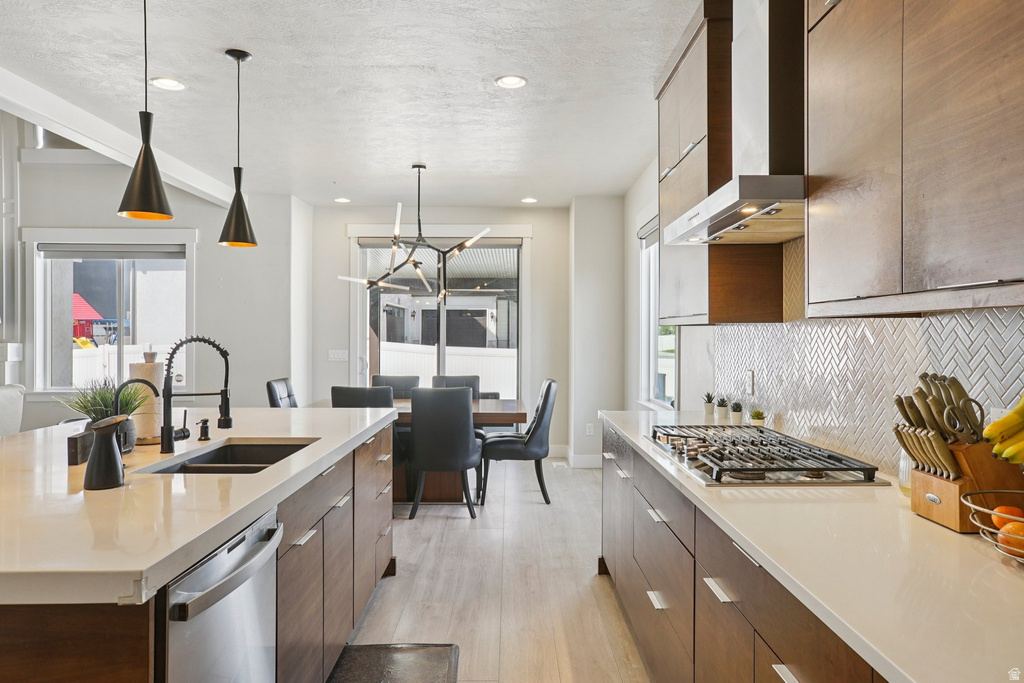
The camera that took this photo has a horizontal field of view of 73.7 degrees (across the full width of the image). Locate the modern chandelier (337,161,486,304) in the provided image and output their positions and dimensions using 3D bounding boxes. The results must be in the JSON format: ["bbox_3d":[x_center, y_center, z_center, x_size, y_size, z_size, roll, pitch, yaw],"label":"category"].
[{"bbox_3d":[-0.768,-0.861,5.553,1.200,1.145,0.950,0,1,0],"label":"modern chandelier"}]

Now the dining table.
[{"bbox_3d":[-0.778,0.901,5.572,1.780,0.750,1.040,0,1,0],"label":"dining table"}]

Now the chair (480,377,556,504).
[{"bbox_3d":[0.052,0.796,5.579,0.620,0.960,0.500,0,1,-4],"label":"chair"}]

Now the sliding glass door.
[{"bbox_3d":[-0.784,0.072,7.423,1.770,2.370,0.120,0,1,0],"label":"sliding glass door"}]

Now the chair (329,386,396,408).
[{"bbox_3d":[-1.074,0.803,5.201,0.500,0.955,0.620,0,1,0],"label":"chair"}]

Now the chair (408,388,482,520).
[{"bbox_3d":[-0.509,0.803,5.200,0.500,0.955,0.620,0,1,0],"label":"chair"}]

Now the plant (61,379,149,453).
[{"bbox_3d":[-1.460,0.255,2.446,0.310,0.265,0.290,0,1,0],"label":"plant"}]

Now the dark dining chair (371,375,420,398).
[{"bbox_3d":[-1.062,0.795,5.971,0.500,0.955,0.620,0,1,0],"label":"dark dining chair"}]

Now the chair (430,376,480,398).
[{"bbox_3d":[-0.507,0.795,5.970,0.500,0.955,0.620,0,1,0],"label":"chair"}]

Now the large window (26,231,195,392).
[{"bbox_3d":[-3.970,-0.297,6.786,1.640,1.600,0.120,0,1,0],"label":"large window"}]

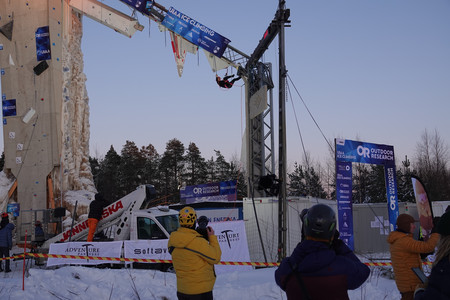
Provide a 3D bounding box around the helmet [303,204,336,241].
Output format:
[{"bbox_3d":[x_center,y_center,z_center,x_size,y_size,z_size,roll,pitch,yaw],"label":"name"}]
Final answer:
[{"bbox_3d":[0.692,0.519,3.900,0.235,0.240,0.285,0,3,3],"label":"helmet"}]

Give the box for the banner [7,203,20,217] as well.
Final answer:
[{"bbox_3d":[-8.173,2.326,20.800,0.480,0.500,0.050,-2,-7,17],"label":"banner"}]

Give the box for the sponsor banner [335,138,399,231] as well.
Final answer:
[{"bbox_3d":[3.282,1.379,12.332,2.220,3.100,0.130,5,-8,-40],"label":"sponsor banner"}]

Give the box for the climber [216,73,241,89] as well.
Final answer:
[{"bbox_3d":[0.180,-3.283,25.500,1.300,0.720,0.550,13,-12,-25],"label":"climber"}]

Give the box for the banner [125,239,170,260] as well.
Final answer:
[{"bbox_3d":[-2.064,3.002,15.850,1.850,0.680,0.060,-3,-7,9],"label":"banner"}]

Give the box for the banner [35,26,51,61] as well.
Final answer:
[{"bbox_3d":[-7.585,-4.446,22.500,0.700,1.400,0.050,-3,3,22],"label":"banner"}]

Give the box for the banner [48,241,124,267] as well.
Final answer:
[{"bbox_3d":[-4.195,3.128,16.200,2.280,0.660,0.060,-3,-7,9],"label":"banner"}]

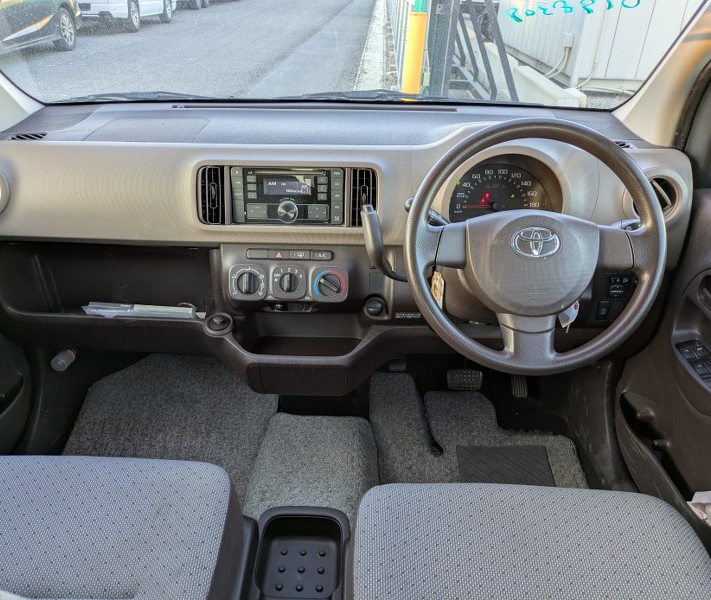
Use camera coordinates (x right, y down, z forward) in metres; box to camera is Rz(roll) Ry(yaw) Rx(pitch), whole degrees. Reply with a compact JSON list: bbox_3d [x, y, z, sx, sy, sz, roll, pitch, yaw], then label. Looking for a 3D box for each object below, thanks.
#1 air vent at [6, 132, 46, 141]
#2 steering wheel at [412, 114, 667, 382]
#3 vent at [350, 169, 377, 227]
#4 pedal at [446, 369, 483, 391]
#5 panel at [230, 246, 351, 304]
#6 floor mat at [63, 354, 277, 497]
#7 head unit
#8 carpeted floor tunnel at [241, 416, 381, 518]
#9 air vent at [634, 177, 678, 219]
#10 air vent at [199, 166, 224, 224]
[{"bbox_3d":[-0.604,-0.300,1.060,0.068,0.013,0.036,1,30,2],"label":"air vent"},{"bbox_3d":[0.256,-0.075,0.849,0.367,0.367,0.095,1,5,2],"label":"steering wheel"},{"bbox_3d":[0.015,-0.187,1.047,0.048,0.102,0.035,1,16,2],"label":"vent"},{"bbox_3d":[0.266,0.194,1.408,0.085,0.055,0.030,1,-5,2],"label":"pedal"},{"bbox_3d":[-0.123,-0.046,1.070,0.222,0.108,0.040,1,10,2],"label":"panel"},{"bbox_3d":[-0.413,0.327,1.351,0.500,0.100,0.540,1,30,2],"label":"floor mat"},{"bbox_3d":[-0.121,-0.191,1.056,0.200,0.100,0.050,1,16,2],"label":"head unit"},{"bbox_3d":[-0.082,0.395,1.175,0.245,0.130,0.340,2,30,3],"label":"carpeted floor tunnel"},{"bbox_3d":[0.512,-0.177,0.994,0.077,0.077,0.035,4,20,7],"label":"air vent"},{"bbox_3d":[-0.259,-0.191,1.052,0.050,0.102,0.035,1,16,2],"label":"air vent"}]

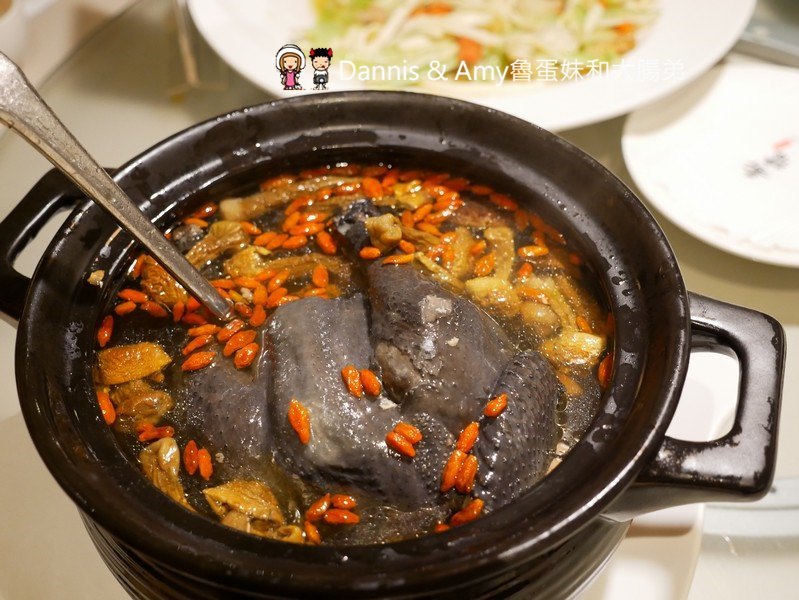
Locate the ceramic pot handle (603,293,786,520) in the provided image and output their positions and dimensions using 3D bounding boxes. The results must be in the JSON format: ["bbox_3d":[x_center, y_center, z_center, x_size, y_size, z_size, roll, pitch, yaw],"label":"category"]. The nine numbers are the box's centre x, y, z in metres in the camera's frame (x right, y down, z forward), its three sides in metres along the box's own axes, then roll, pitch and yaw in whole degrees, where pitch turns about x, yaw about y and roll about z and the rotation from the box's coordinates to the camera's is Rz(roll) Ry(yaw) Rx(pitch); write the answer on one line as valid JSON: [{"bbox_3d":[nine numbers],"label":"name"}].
[{"bbox_3d":[0.104,0.033,0.334,0.050,0.019,0.087,13,49,14],"label":"ceramic pot handle"}]

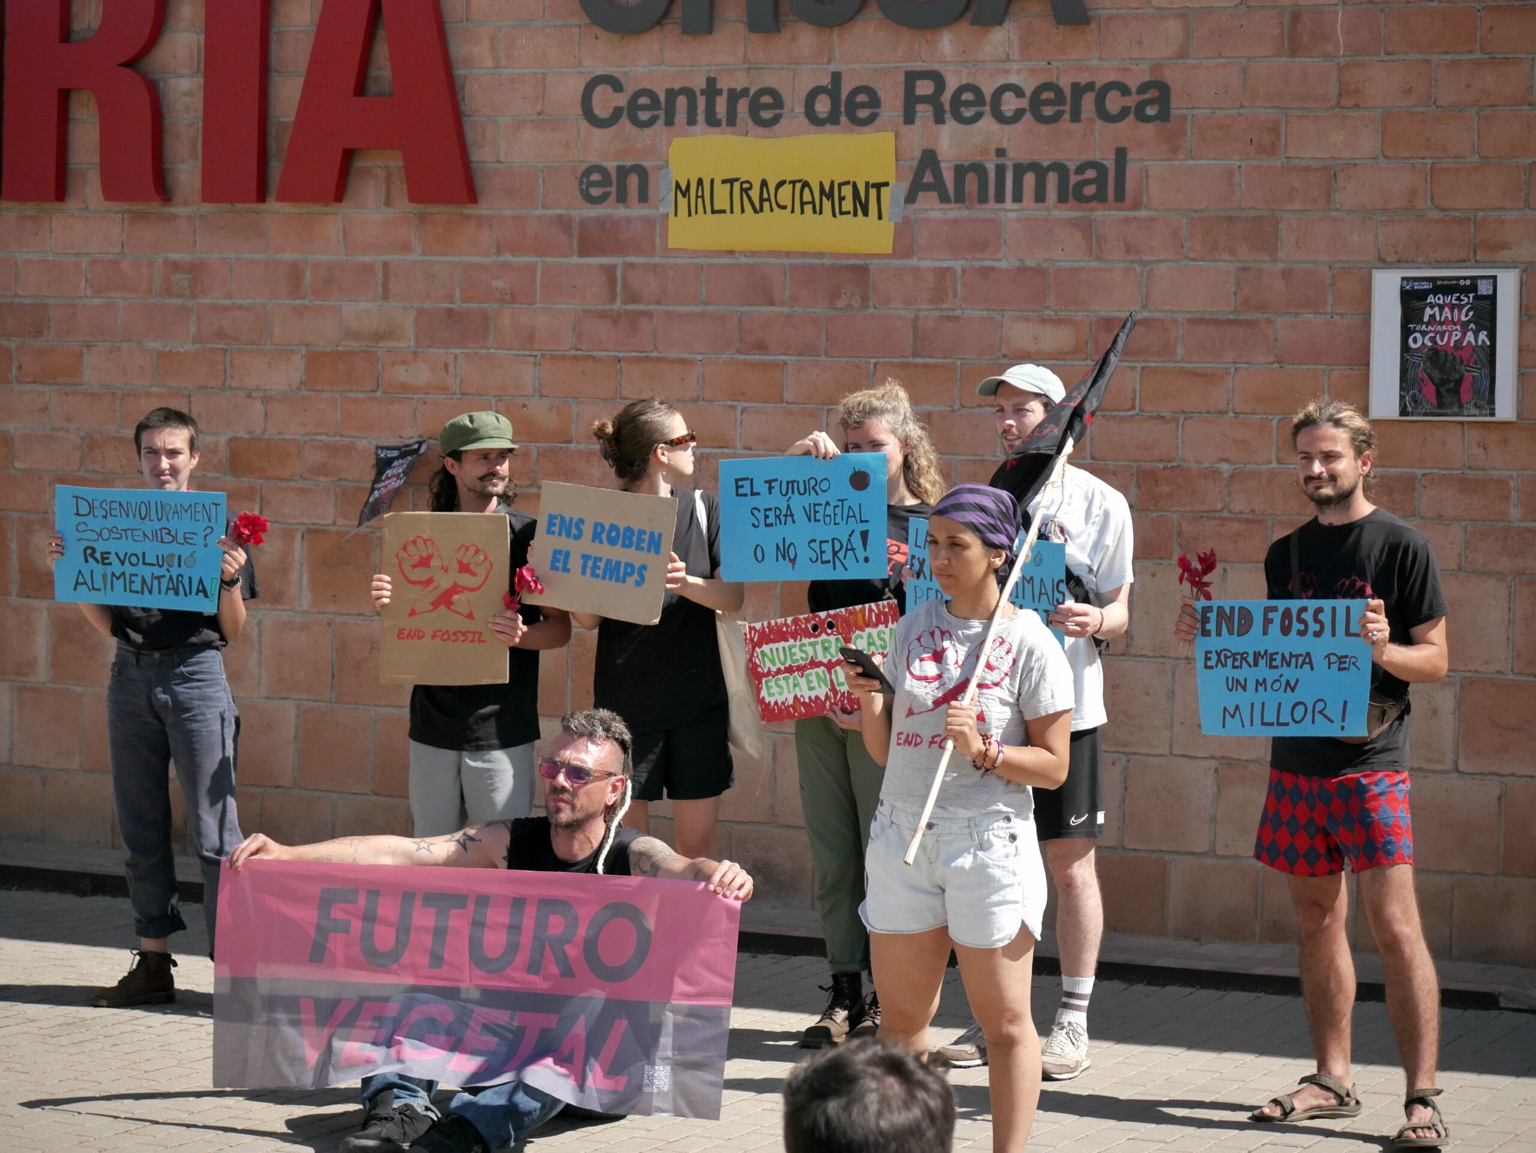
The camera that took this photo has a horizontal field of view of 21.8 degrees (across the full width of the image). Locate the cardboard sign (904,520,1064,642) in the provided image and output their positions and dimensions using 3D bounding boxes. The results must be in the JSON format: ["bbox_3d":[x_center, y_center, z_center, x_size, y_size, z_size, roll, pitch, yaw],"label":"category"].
[{"bbox_3d":[0.561,0.028,10.239,0.420,0.310,0.015,5,2,18],"label":"cardboard sign"}]

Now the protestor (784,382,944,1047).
[{"bbox_3d":[0.260,0.372,10.756,0.500,1.781,0.450,2,2,20],"label":"protestor"}]

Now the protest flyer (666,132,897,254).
[{"bbox_3d":[0.039,-1.207,12.596,0.788,0.362,0.015,3,2,26],"label":"protest flyer"}]

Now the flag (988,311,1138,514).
[{"bbox_3d":[0.631,-0.349,8.483,0.180,0.470,0.150,21,-9,11],"label":"flag"}]

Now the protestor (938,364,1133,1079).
[{"bbox_3d":[0.699,0.365,10.465,0.540,1.840,0.430,3,3,30],"label":"protestor"}]

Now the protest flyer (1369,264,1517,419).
[{"bbox_3d":[1.979,-0.677,11.676,0.442,0.441,0.025,3,2,26],"label":"protest flyer"}]

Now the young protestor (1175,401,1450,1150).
[{"bbox_3d":[1.318,0.461,9.569,0.580,1.757,0.460,3,2,27],"label":"young protestor"}]

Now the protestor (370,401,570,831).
[{"bbox_3d":[-0.816,0.394,10.938,0.530,1.674,0.430,2,2,7],"label":"protestor"}]

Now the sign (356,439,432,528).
[{"bbox_3d":[-1.238,-0.310,13.231,0.270,0.286,0.060,3,2,26],"label":"sign"}]

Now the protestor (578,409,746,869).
[{"bbox_3d":[-0.308,0.384,10.866,0.540,1.727,0.450,2,2,4],"label":"protestor"}]

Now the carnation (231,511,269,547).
[{"bbox_3d":[-1.429,-0.129,11.023,0.105,0.105,0.095,2,2,10],"label":"carnation"}]

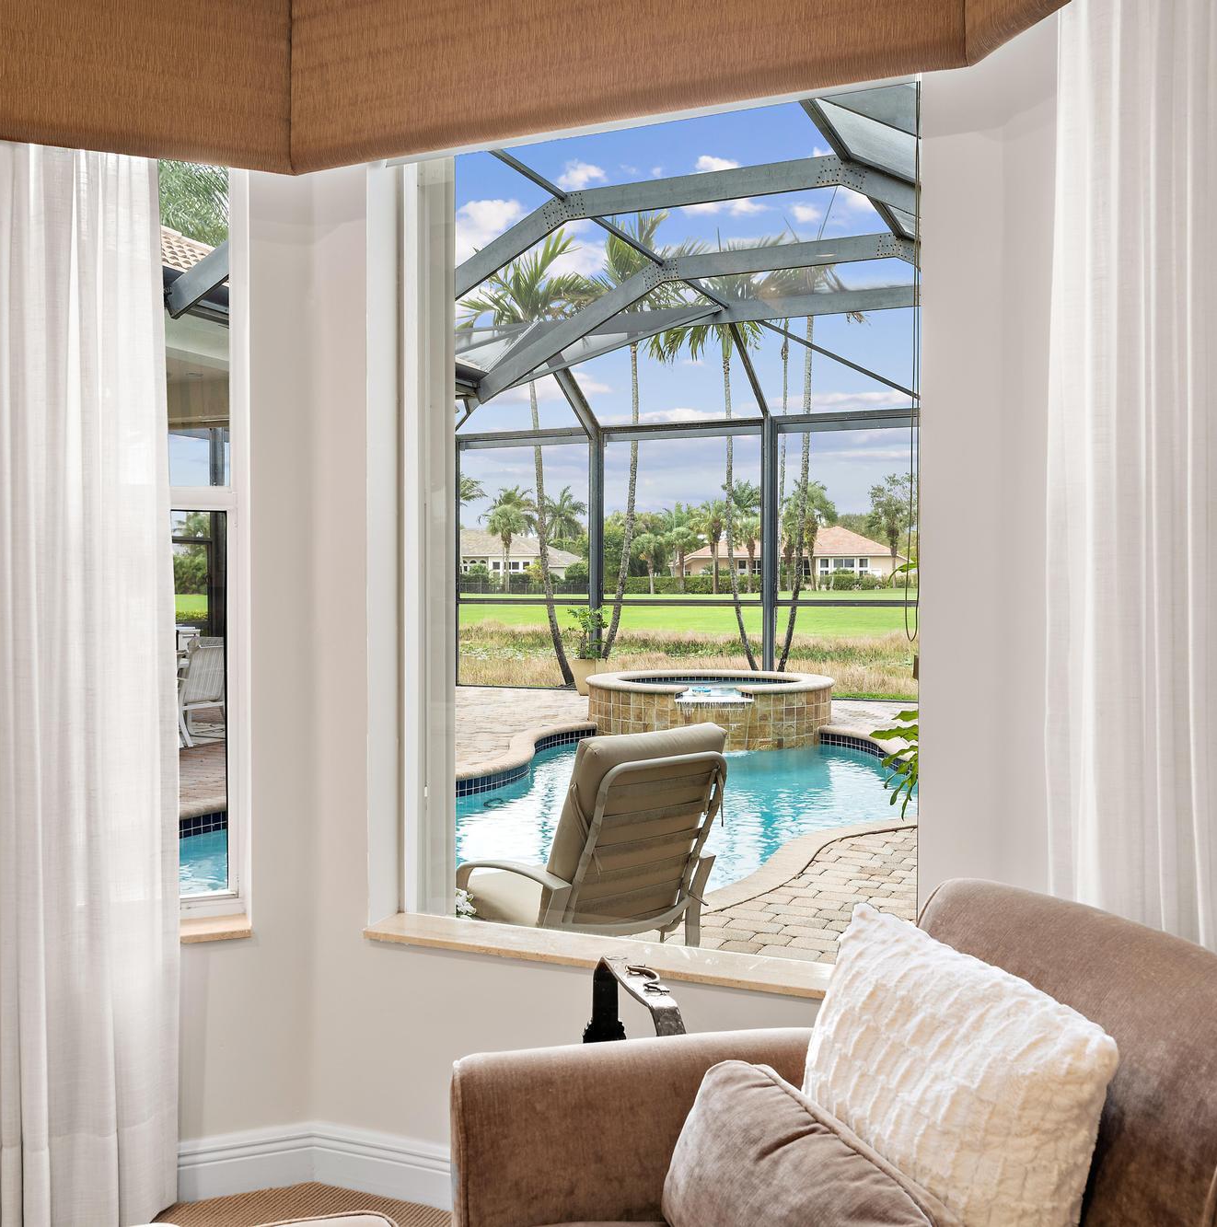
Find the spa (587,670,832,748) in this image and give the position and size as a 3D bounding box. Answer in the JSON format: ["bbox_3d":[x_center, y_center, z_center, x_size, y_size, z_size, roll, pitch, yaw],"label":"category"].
[{"bbox_3d":[1.030,0.950,12.350,2.500,0.570,2.500,0,1,3],"label":"spa"}]

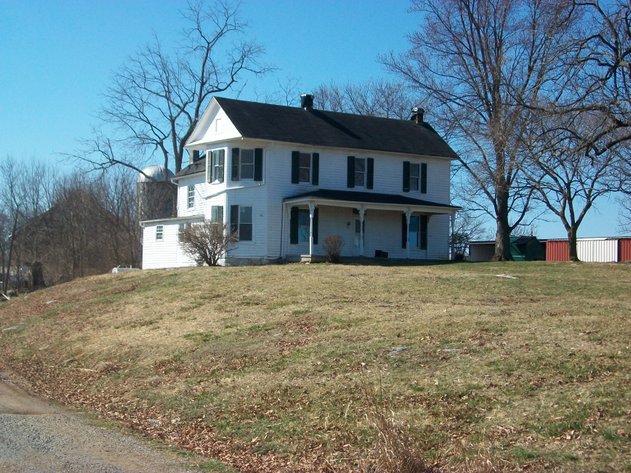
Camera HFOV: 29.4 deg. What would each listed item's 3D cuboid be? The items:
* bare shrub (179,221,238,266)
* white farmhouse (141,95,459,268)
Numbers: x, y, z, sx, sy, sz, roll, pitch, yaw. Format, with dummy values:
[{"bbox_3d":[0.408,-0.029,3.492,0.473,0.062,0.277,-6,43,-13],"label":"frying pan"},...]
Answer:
[{"bbox_3d":[-5.088,0.347,57.200,2.750,2.150,2.600,1,-3,-5],"label":"bare shrub"},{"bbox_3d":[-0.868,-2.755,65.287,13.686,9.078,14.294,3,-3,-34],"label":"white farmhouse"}]

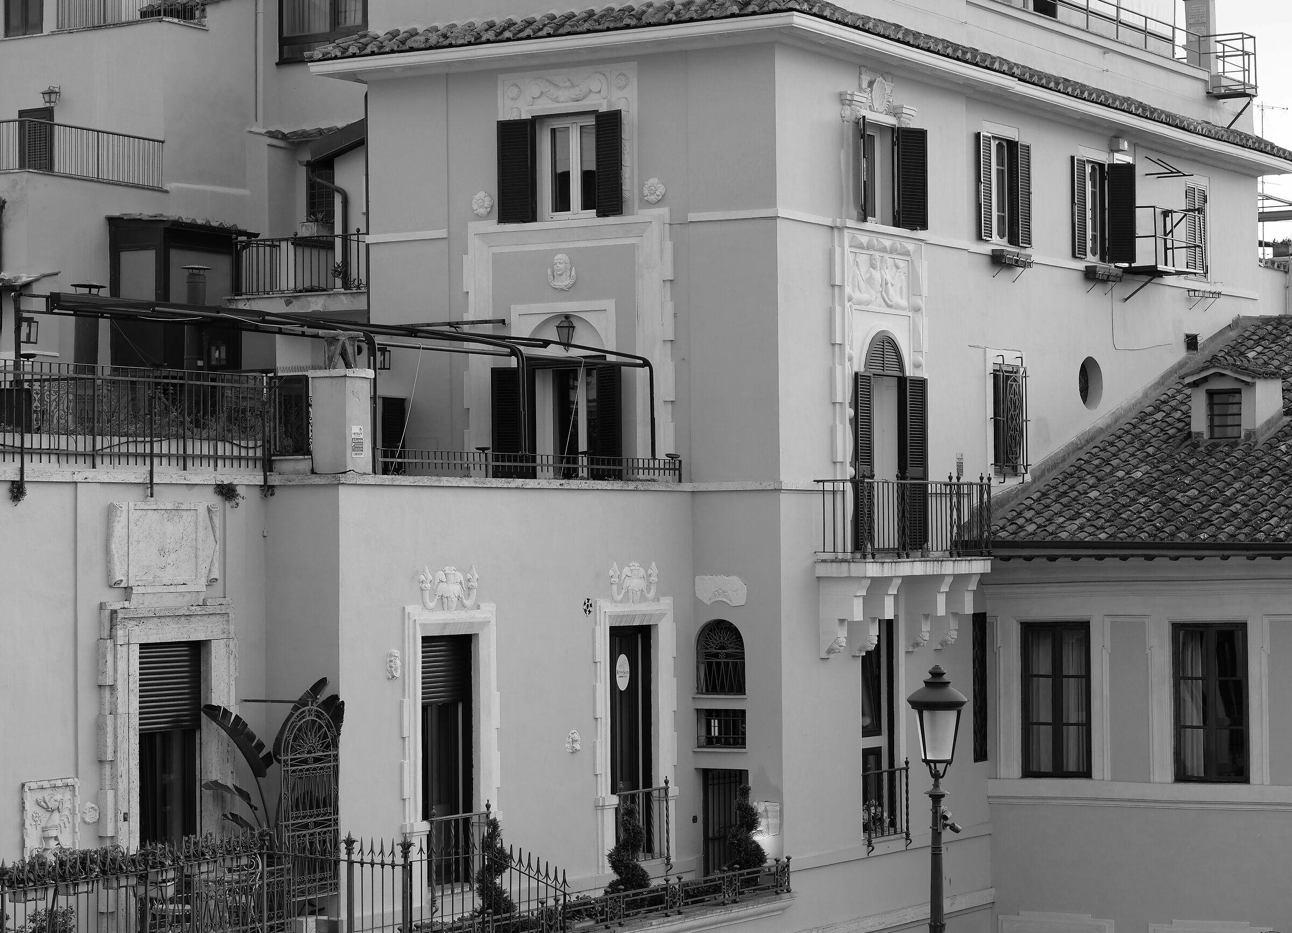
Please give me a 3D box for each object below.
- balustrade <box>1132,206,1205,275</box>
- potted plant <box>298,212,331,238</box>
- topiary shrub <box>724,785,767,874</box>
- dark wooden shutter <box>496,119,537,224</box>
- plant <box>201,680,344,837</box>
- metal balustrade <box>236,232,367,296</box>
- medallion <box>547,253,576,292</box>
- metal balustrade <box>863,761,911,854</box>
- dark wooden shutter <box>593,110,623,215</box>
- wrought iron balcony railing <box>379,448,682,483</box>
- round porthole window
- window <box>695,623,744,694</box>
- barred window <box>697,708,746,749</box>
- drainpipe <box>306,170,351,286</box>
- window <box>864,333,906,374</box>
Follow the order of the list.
[{"bbox_3d":[9.064,-3.909,56.586,0.727,1.091,2.257,-1,-2,31],"label":"balustrade"},{"bbox_3d":[-5.609,-4.081,54.300,0.520,0.430,0.280,-1,-2,31],"label":"potted plant"},{"bbox_3d":[1.350,4.907,43.591,0.553,1.197,0.553,-1,-2,31],"label":"topiary shrub"},{"bbox_3d":[-1.866,-4.241,46.178,0.542,1.470,0.045,-1,-2,19],"label":"dark wooden shutter"},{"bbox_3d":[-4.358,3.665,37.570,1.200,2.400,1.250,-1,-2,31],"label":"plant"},{"bbox_3d":[-5.401,-3.295,53.741,2.724,0.972,1.300,-1,-2,31],"label":"metal balustrade"},{"bbox_3d":[-1.230,-2.827,46.823,0.412,0.575,0.140,-1,-2,31],"label":"medallion"},{"bbox_3d":[3.469,4.916,46.421,0.200,1.337,1.270,-1,-2,31],"label":"metal balustrade"},{"bbox_3d":[-0.513,-4.279,45.375,0.522,1.476,0.045,-2,-2,44],"label":"dark wooden shutter"},{"bbox_3d":[-1.379,0.007,42.525,0.100,0.339,7.375,-1,-2,31],"label":"wrought iron balcony railing"},{"bbox_3d":[7.343,-1.378,53.589,0.200,0.906,0.952,-1,-2,31],"label":"round porthole window"},{"bbox_3d":[1.076,2.643,44.505,0.761,1.019,0.140,-1,-2,31],"label":"window"},{"bbox_3d":[1.071,3.712,45.495,0.724,0.571,0.150,-1,-2,31],"label":"barred window"},{"bbox_3d":[-5.161,-3.873,52.186,0.634,1.920,0.300,-1,-2,31],"label":"drainpipe"},{"bbox_3d":[3.497,-1.654,46.986,0.100,0.635,1.317,-1,-2,31],"label":"window"}]

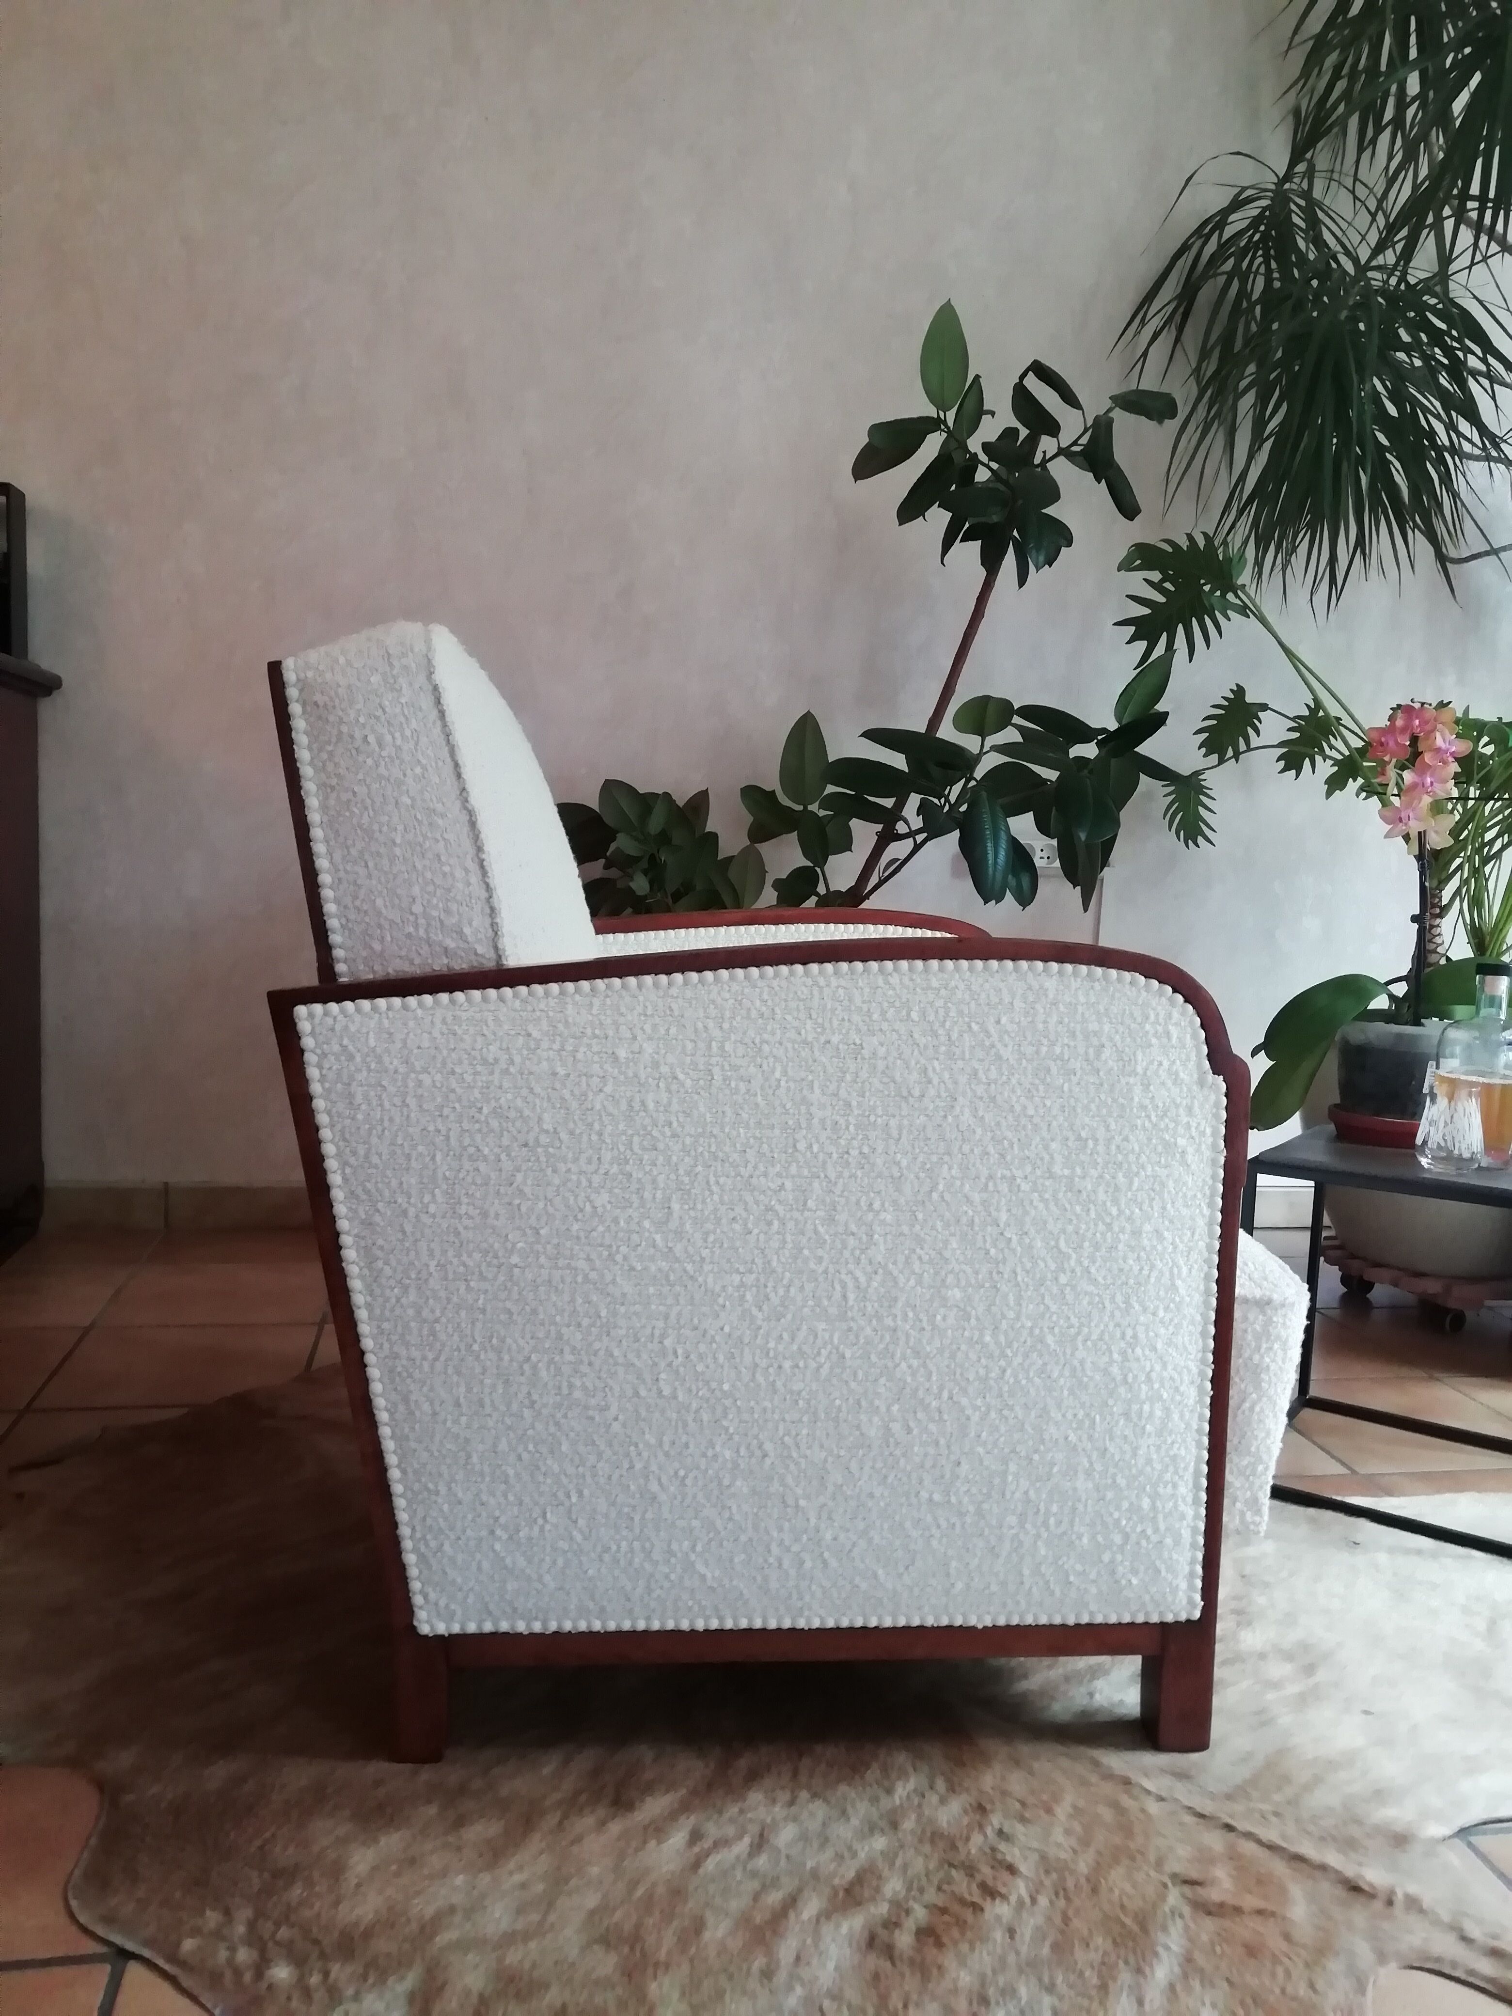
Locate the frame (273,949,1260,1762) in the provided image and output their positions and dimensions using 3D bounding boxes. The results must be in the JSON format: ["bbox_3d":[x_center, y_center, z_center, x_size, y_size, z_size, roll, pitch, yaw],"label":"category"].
[{"bbox_3d":[0.009,0.267,1.192,0.759,0.652,0.055,2,6,-6],"label":"frame"}]

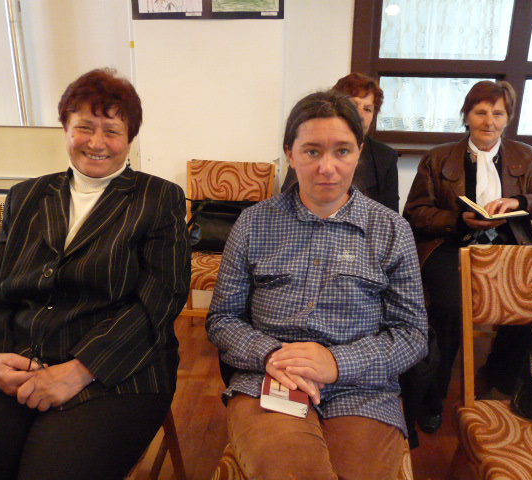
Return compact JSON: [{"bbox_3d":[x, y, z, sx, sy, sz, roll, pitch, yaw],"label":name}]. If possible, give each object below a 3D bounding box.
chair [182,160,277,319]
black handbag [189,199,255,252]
[{"bbox_3d":[-0.202,0.112,2.274,0.430,0.850,0.510,4,18,9],"label":"chair"},{"bbox_3d":[-0.164,-0.061,2.324,0.360,0.250,0.150,4,18,9],"label":"black handbag"}]

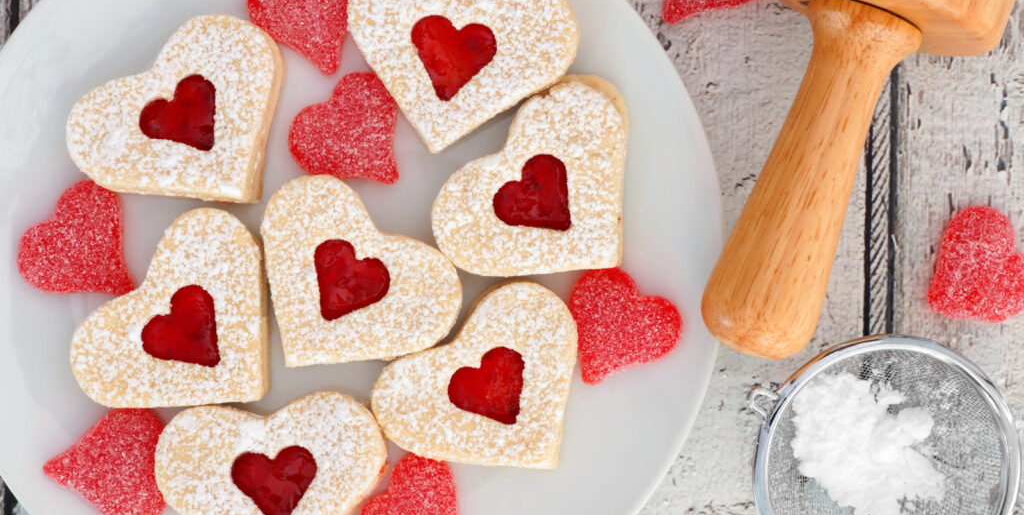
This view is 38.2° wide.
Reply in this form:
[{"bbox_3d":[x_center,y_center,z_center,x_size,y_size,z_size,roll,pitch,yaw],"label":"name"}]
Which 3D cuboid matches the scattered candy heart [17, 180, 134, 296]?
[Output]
[{"bbox_3d":[-0.124,-0.001,0.434,0.035,0.011,0.035,44,89,1],"label":"scattered candy heart"}]

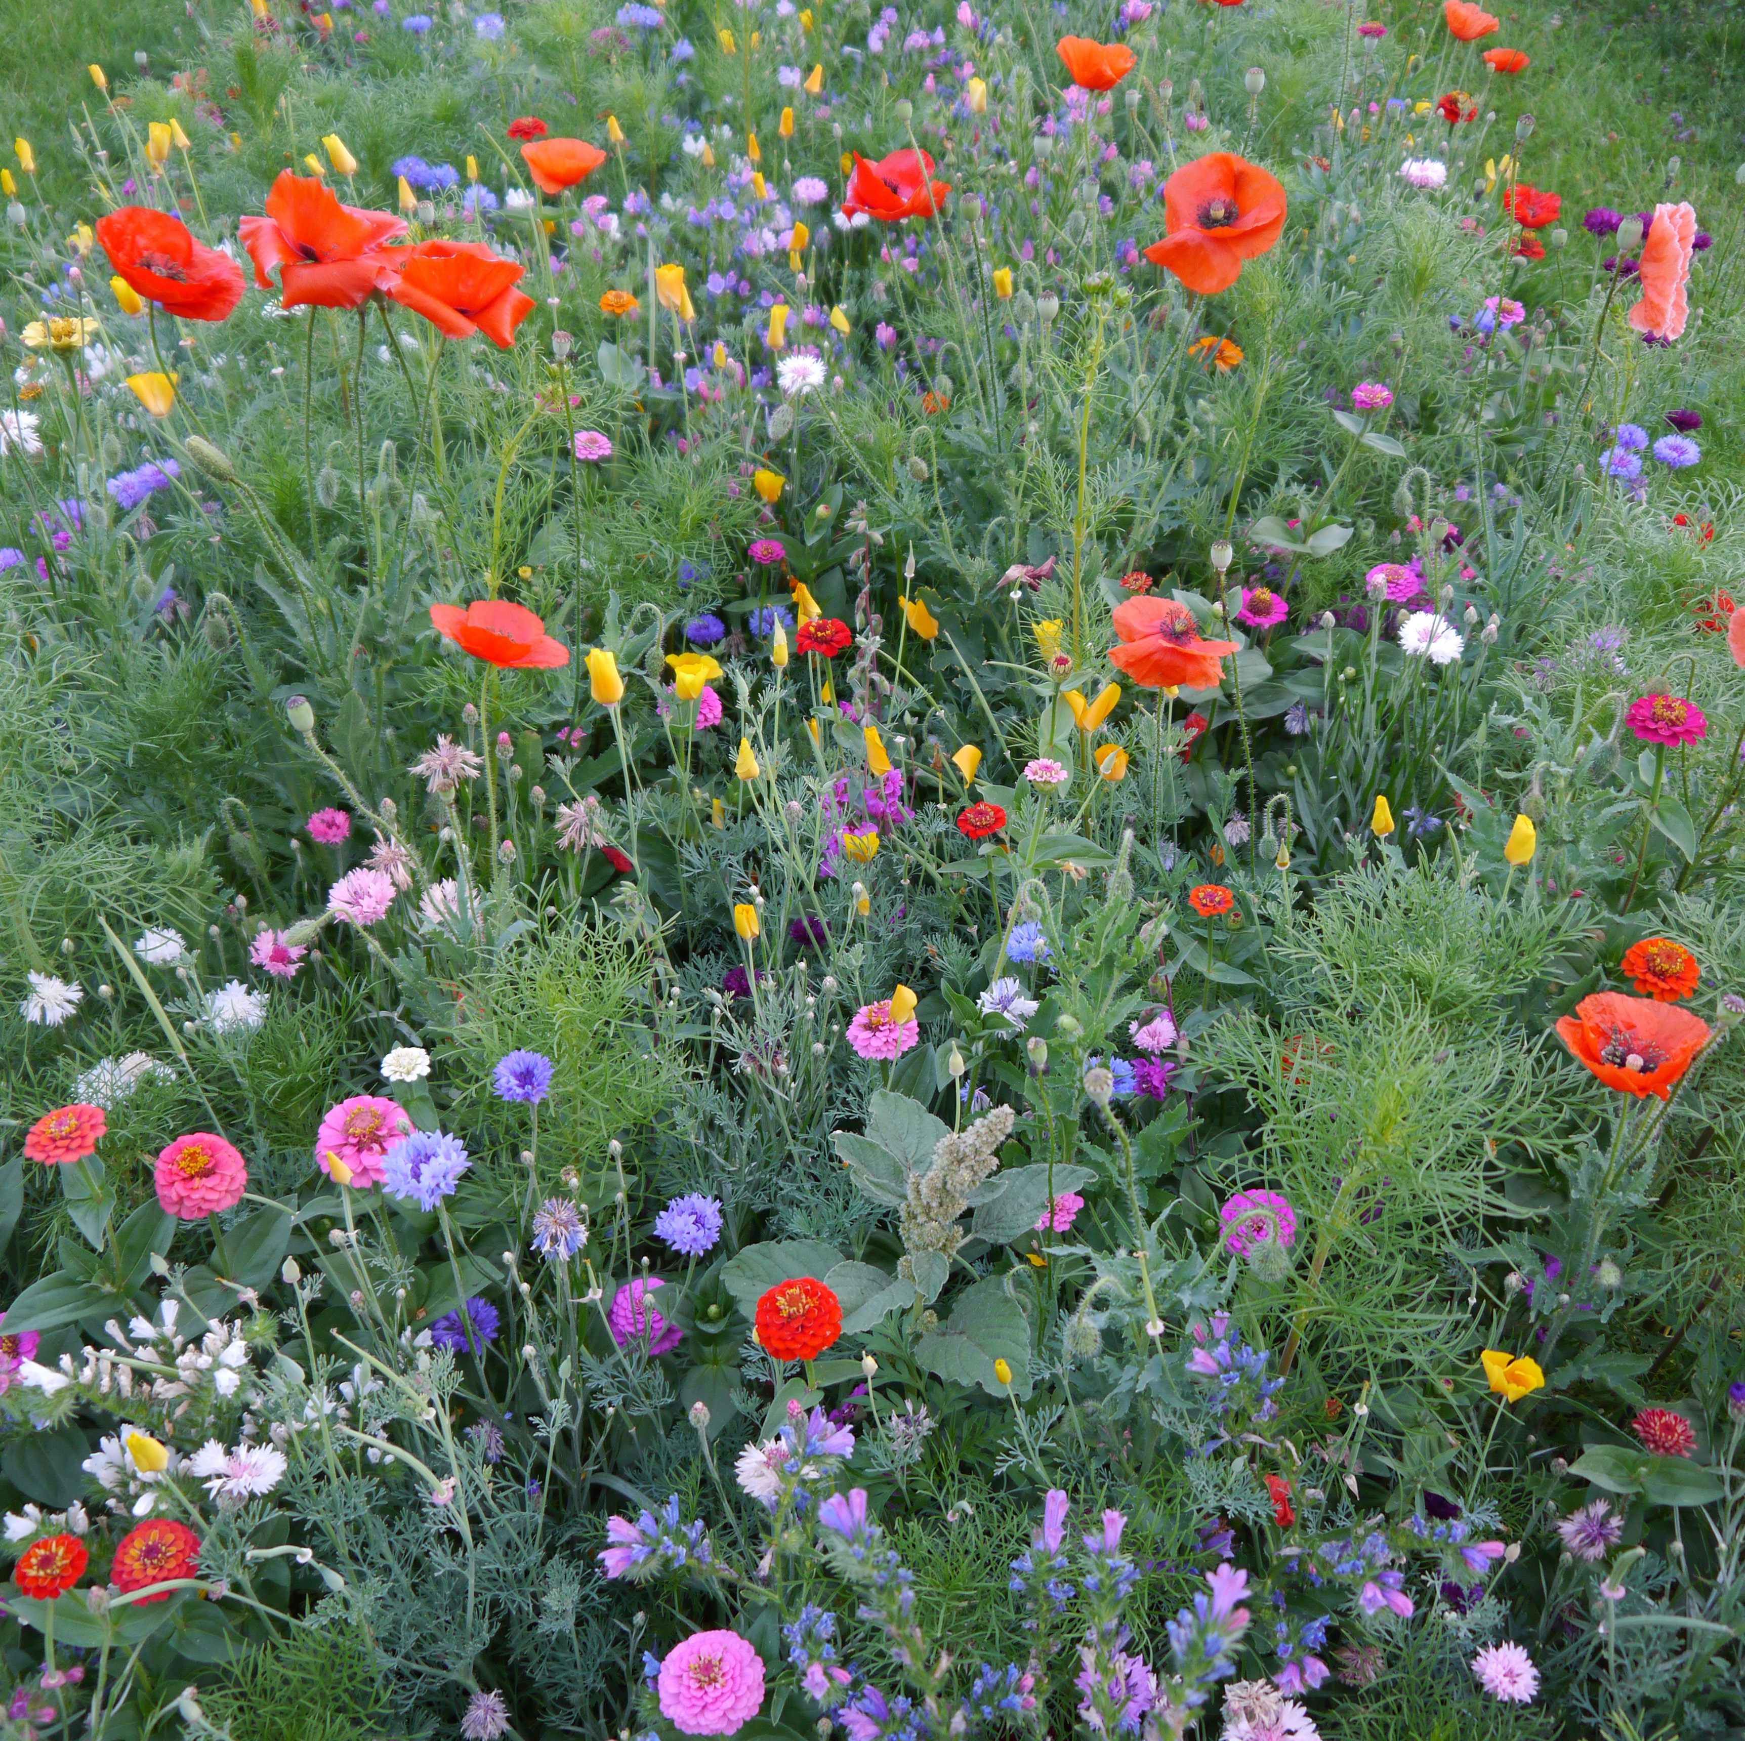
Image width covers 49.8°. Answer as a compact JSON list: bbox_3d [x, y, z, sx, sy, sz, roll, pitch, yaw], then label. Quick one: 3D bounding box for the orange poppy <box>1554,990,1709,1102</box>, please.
[{"bbox_3d":[0.456,0.106,1.130,0.092,0.046,0.092,22,50,21],"label":"orange poppy"}]

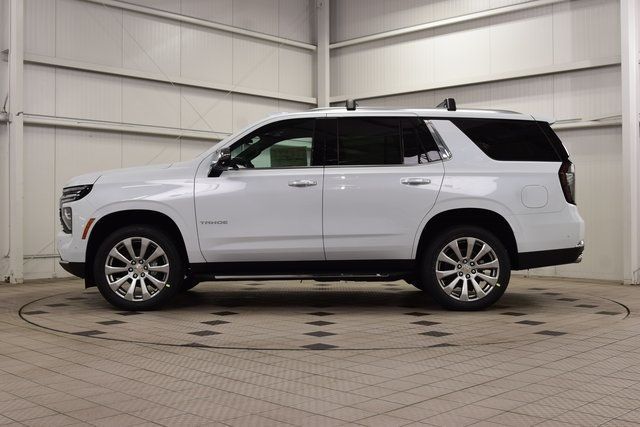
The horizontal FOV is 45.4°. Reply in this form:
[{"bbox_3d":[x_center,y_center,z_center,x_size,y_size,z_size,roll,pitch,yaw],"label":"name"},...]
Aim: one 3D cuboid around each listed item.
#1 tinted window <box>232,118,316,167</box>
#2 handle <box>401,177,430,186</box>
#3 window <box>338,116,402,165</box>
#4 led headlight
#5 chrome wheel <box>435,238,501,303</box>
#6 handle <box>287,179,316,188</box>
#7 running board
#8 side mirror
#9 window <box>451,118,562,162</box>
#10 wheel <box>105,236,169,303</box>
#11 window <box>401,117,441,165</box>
[{"bbox_3d":[-0.442,-0.667,7.260,0.817,0.511,0.060,0,-17,0],"label":"tinted window"},{"bbox_3d":[0.885,-0.296,7.085,0.275,0.080,0.060,0,0,0],"label":"handle"},{"bbox_3d":[0.469,-0.695,7.253,0.626,0.491,0.060,0,-17,0],"label":"window"},{"bbox_3d":[-2.330,-0.047,7.330,0.380,0.455,0.380,0,0,0],"label":"led headlight"},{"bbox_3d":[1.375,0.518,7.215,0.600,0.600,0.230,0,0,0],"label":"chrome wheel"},{"bbox_3d":[-0.162,-0.278,7.085,0.265,0.080,0.060,0,0,0],"label":"handle"},{"bbox_3d":[-0.164,0.544,7.170,2.080,0.190,0.200,0,0,0],"label":"running board"},{"bbox_3d":[-0.915,-0.478,7.030,0.235,0.265,0.250,0,0,0],"label":"side mirror"},{"bbox_3d":[1.778,-0.698,7.290,1.068,0.455,0.070,0,-18,-3],"label":"window"},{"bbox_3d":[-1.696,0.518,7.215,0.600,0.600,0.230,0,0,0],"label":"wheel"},{"bbox_3d":[0.963,-0.685,7.255,0.361,0.471,0.060,0,-17,0],"label":"window"}]

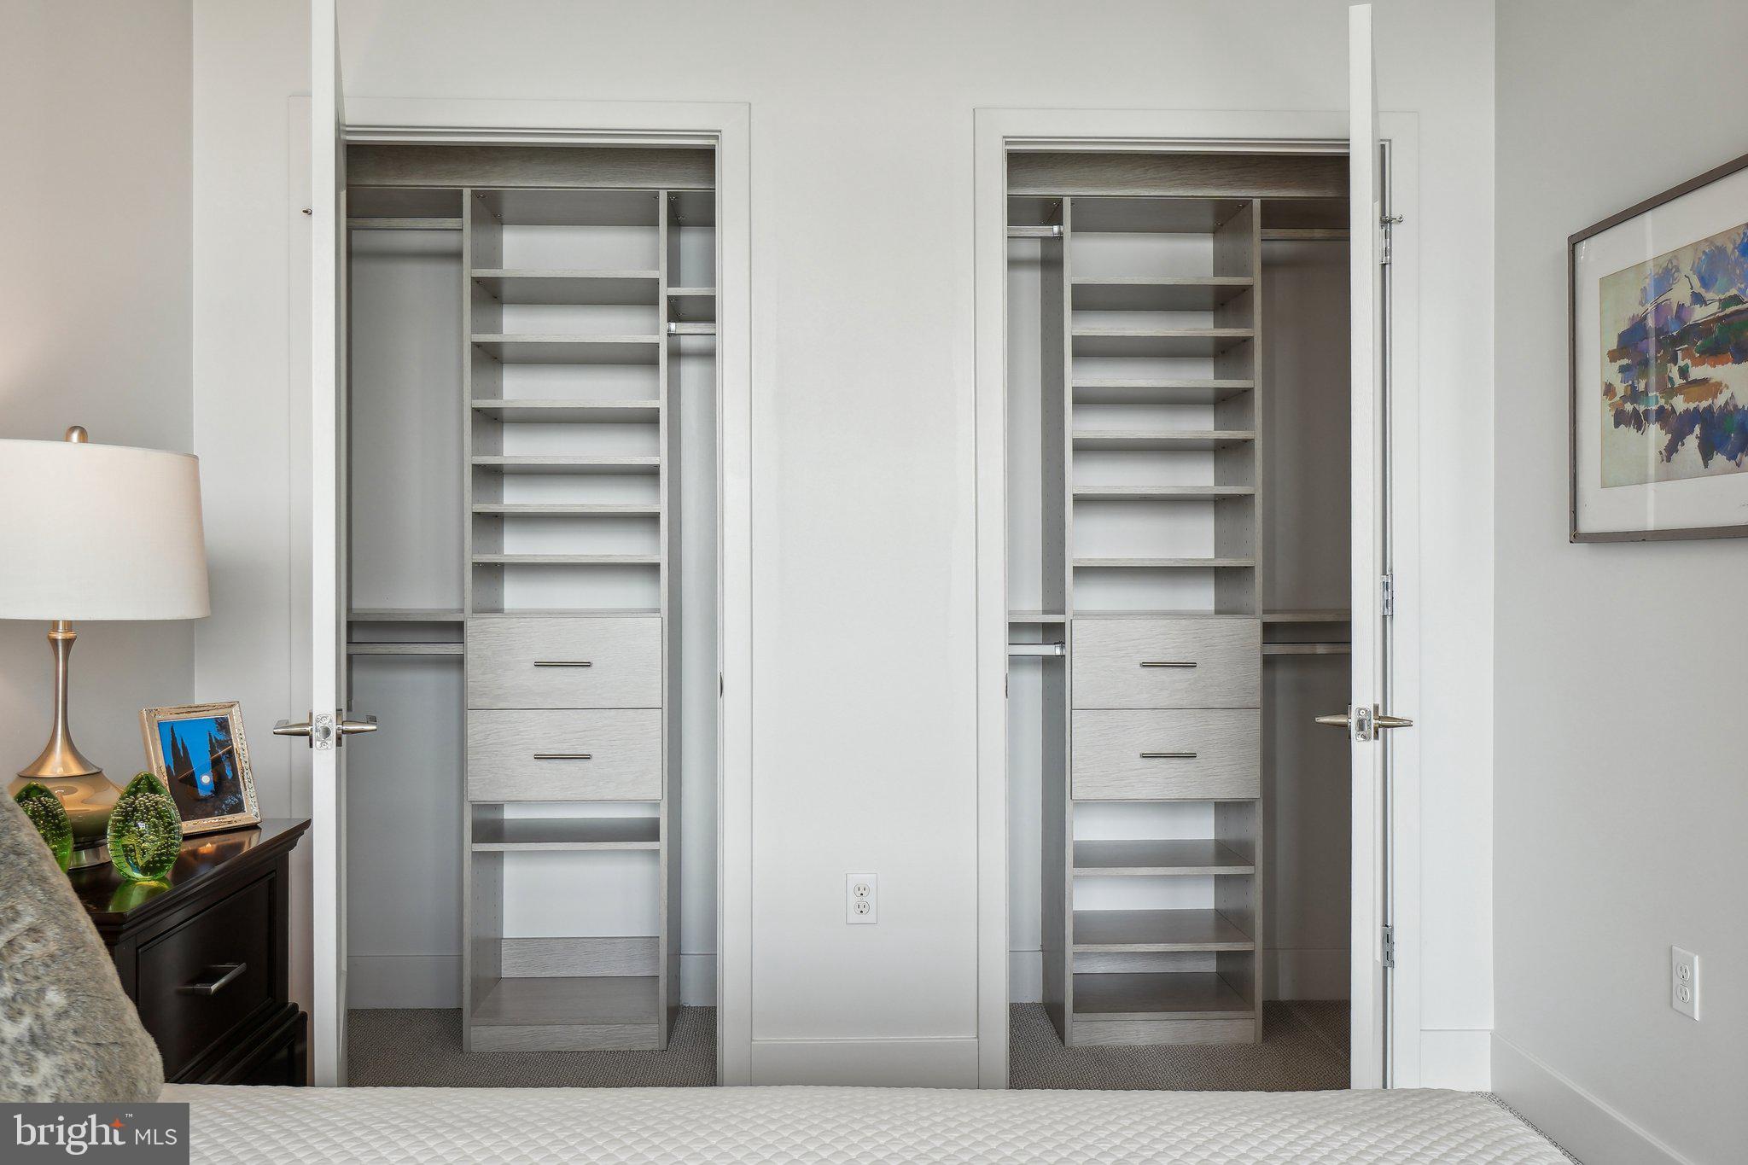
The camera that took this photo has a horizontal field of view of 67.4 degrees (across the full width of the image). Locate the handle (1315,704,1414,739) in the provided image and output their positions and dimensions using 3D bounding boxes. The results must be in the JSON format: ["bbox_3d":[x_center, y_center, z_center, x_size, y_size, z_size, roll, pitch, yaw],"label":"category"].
[{"bbox_3d":[0.863,0.242,2.304,0.157,0.064,0.138,0,0,22],"label":"handle"}]

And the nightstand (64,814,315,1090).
[{"bbox_3d":[-1.203,0.796,2.013,0.430,0.738,0.666,0,0,-4],"label":"nightstand"}]

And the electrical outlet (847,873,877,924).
[{"bbox_3d":[-0.026,0.710,2.934,0.070,0.114,0.008,0,0,-2],"label":"electrical outlet"}]

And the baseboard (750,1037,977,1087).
[{"bbox_3d":[-0.017,1.091,2.931,0.507,0.143,0.015,0,0,-2],"label":"baseboard"}]

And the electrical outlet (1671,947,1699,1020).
[{"bbox_3d":[1.435,0.712,2.324,0.008,0.114,0.070,0,0,-2],"label":"electrical outlet"}]

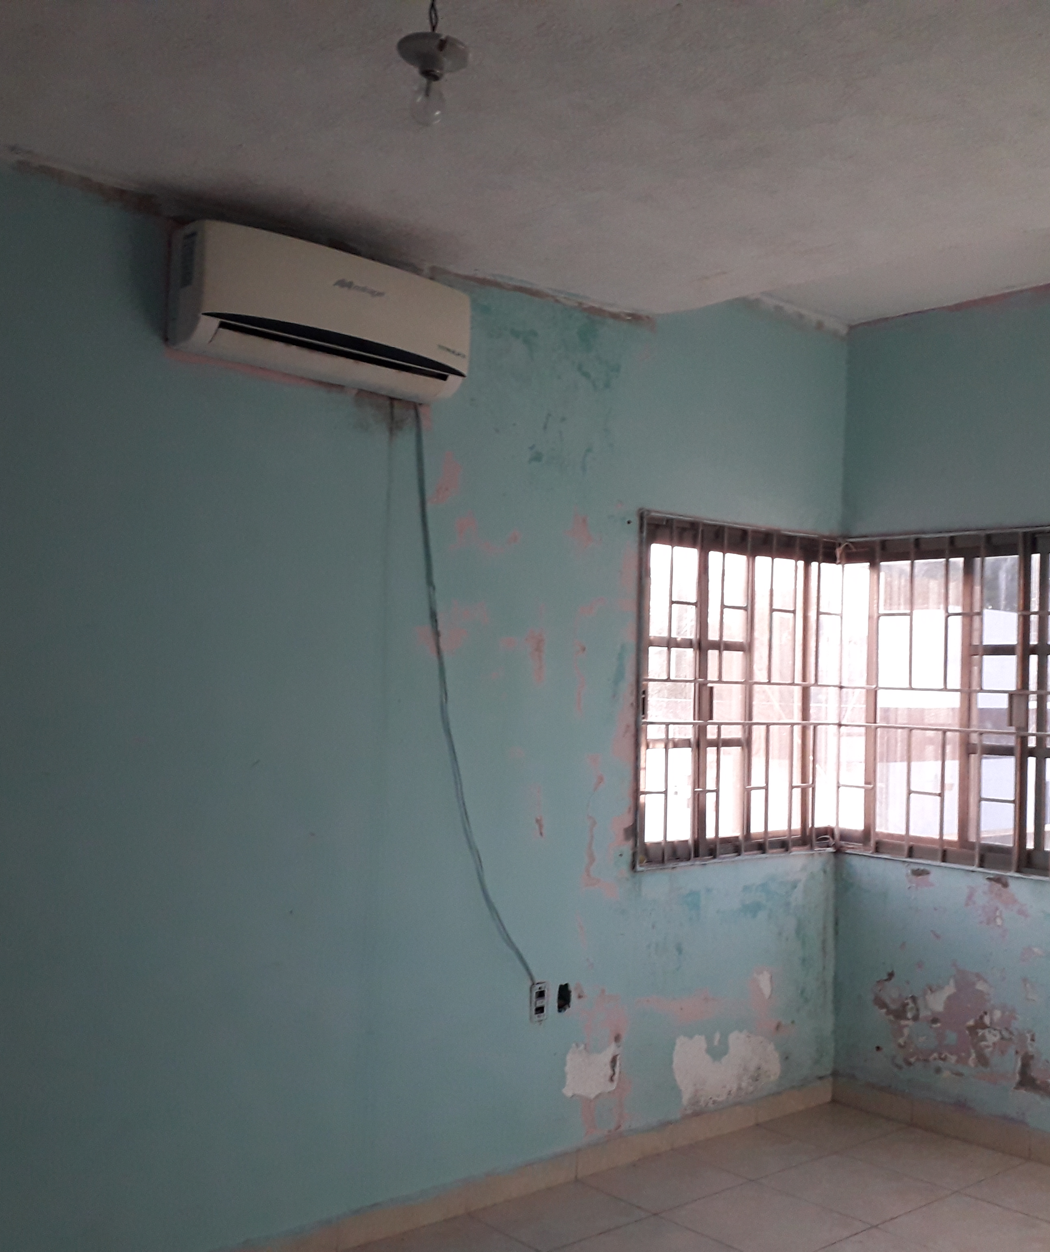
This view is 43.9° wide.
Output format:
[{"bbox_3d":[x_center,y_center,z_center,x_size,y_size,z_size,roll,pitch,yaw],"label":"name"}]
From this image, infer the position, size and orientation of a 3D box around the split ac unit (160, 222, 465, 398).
[{"bbox_3d":[-0.491,-0.771,3.269,0.767,0.290,0.200,4,-4,-41],"label":"split ac unit"}]

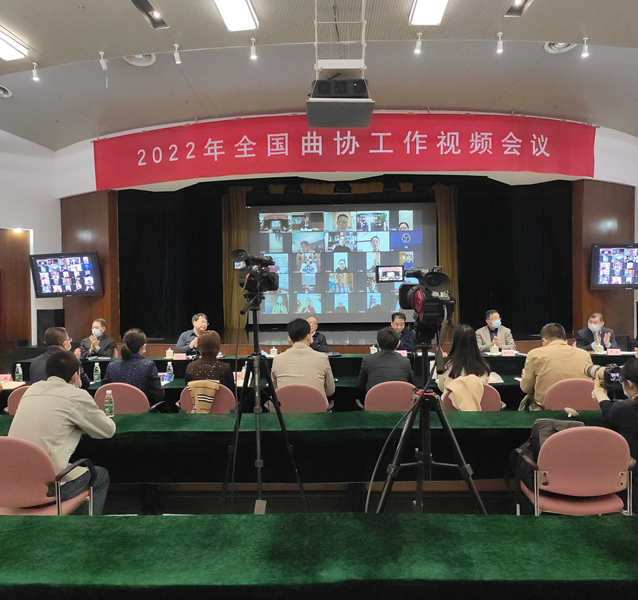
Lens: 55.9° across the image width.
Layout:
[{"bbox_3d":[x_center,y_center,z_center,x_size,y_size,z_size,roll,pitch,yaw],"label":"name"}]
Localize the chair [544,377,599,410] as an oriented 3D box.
[{"bbox_3d":[1.897,1.049,4.740,0.560,0.880,0.570,-1,1,2],"label":"chair"}]

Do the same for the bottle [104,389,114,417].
[{"bbox_3d":[-1.436,0.708,4.120,0.064,0.187,0.064,-1,1,0],"label":"bottle"}]

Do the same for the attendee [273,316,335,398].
[{"bbox_3d":[-0.125,0.852,5.100,0.530,1.340,0.750,-1,1,3],"label":"attendee"}]

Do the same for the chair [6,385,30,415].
[{"bbox_3d":[-2.057,1.059,4.620,0.540,0.860,0.570,-1,0,7],"label":"chair"}]

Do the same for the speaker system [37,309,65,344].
[{"bbox_3d":[-4.728,0.485,10.600,0.330,0.650,0.380,-1,1,-2],"label":"speaker system"}]

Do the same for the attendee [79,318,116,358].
[{"bbox_3d":[-3.040,0.838,8.100,0.530,1.240,0.750,-1,1,6],"label":"attendee"}]

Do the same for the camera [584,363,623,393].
[{"bbox_3d":[1.551,0.423,3.300,0.150,0.150,0.250,-1,0,-22],"label":"camera"}]

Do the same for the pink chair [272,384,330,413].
[{"bbox_3d":[-0.158,1.070,4.860,0.560,0.870,0.570,-1,1,2],"label":"pink chair"}]

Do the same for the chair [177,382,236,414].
[{"bbox_3d":[-0.857,1.097,4.979,0.550,0.870,0.570,0,1,4],"label":"chair"}]

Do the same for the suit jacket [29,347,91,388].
[{"bbox_3d":[-2.177,0.703,5.080,0.500,0.660,0.420,0,1,34],"label":"suit jacket"}]

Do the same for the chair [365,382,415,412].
[{"bbox_3d":[0.591,1.081,5.030,0.550,0.870,0.570,-1,1,2],"label":"chair"}]

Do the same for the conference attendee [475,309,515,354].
[{"bbox_3d":[2.310,0.791,7.850,0.540,1.290,0.720,0,1,9],"label":"conference attendee"}]

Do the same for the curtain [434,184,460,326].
[{"bbox_3d":[2.844,-0.967,13.300,0.580,3.200,0.220,-1,0,2],"label":"curtain"}]

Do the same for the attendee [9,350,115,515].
[{"bbox_3d":[-1.460,0.931,3.500,0.560,1.280,0.800,0,1,12],"label":"attendee"}]

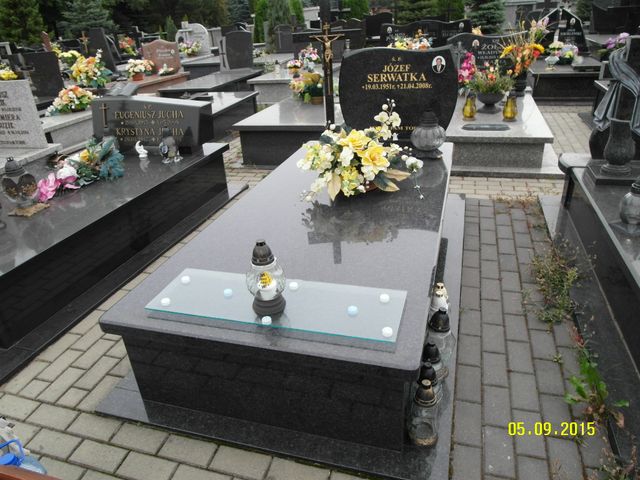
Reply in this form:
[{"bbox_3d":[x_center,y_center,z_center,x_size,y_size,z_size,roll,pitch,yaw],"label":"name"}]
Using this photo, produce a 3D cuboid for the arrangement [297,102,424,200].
[{"bbox_3d":[0.242,-0.524,2.543,0.667,0.465,0.465,5,29,17],"label":"arrangement"}]

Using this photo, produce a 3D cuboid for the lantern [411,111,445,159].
[{"bbox_3d":[0.754,-0.739,3.063,0.253,0.308,0.253,5,29,17],"label":"lantern"}]

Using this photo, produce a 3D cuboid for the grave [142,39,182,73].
[{"bbox_3d":[-3.323,-3.864,9.315,0.820,0.630,0.140,5,28,17],"label":"grave"}]

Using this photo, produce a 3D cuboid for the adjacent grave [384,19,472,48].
[{"bbox_3d":[1.933,-3.703,8.176,1.570,0.610,0.120,5,29,17],"label":"adjacent grave"}]

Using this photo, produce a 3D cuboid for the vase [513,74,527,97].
[{"bbox_3d":[2.173,-1.676,4.815,0.135,0.240,0.135,5,28,17],"label":"vase"}]

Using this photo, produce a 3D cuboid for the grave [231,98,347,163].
[{"bbox_3d":[-0.007,-1.383,5.240,1.200,0.416,2.000,5,29,17],"label":"grave"}]

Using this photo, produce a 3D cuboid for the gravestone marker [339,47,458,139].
[{"bbox_3d":[0.546,-1.026,3.117,0.808,0.613,0.121,5,29,17],"label":"gravestone marker"}]

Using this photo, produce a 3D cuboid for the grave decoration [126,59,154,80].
[{"bbox_3d":[-3.339,-3.177,8.288,0.480,0.370,0.430,5,28,17],"label":"grave decoration"}]

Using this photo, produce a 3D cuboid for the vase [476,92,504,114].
[{"bbox_3d":[1.756,-1.411,4.570,0.313,0.202,0.313,5,29,17],"label":"vase"}]

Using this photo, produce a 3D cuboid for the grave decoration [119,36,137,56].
[{"bbox_3d":[-6.302,-6.396,14.648,0.540,0.580,0.480,5,28,17],"label":"grave decoration"}]

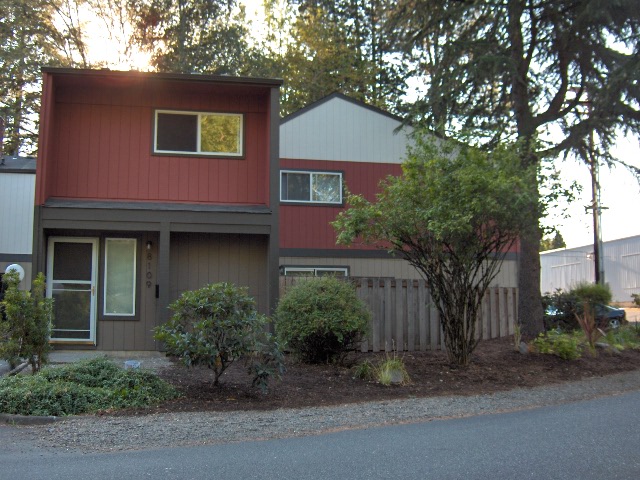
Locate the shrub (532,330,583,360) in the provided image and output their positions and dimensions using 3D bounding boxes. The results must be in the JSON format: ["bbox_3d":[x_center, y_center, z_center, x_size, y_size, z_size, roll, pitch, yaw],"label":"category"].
[{"bbox_3d":[5.500,2.443,16.700,1.158,0.695,1.000,0,-6,0],"label":"shrub"}]

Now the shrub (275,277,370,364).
[{"bbox_3d":[0.047,1.507,13.500,1.797,1.598,1.700,0,-6,0],"label":"shrub"}]

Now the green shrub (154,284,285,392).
[{"bbox_3d":[-1.561,1.514,11.200,2.019,1.657,1.800,0,-6,0],"label":"green shrub"}]

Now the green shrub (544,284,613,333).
[{"bbox_3d":[7.349,1.919,20.500,2.047,1.421,1.800,0,-6,0],"label":"green shrub"}]

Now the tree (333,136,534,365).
[{"bbox_3d":[2.329,0.215,14.800,4.146,4.679,3.800,0,-6,0],"label":"tree"}]

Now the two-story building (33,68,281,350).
[{"bbox_3d":[-3.653,-0.189,16.971,4.464,5.265,7.000,1,-6,-11],"label":"two-story building"}]

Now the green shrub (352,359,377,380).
[{"bbox_3d":[0.742,2.209,12.300,0.444,0.375,0.420,0,-6,0],"label":"green shrub"}]

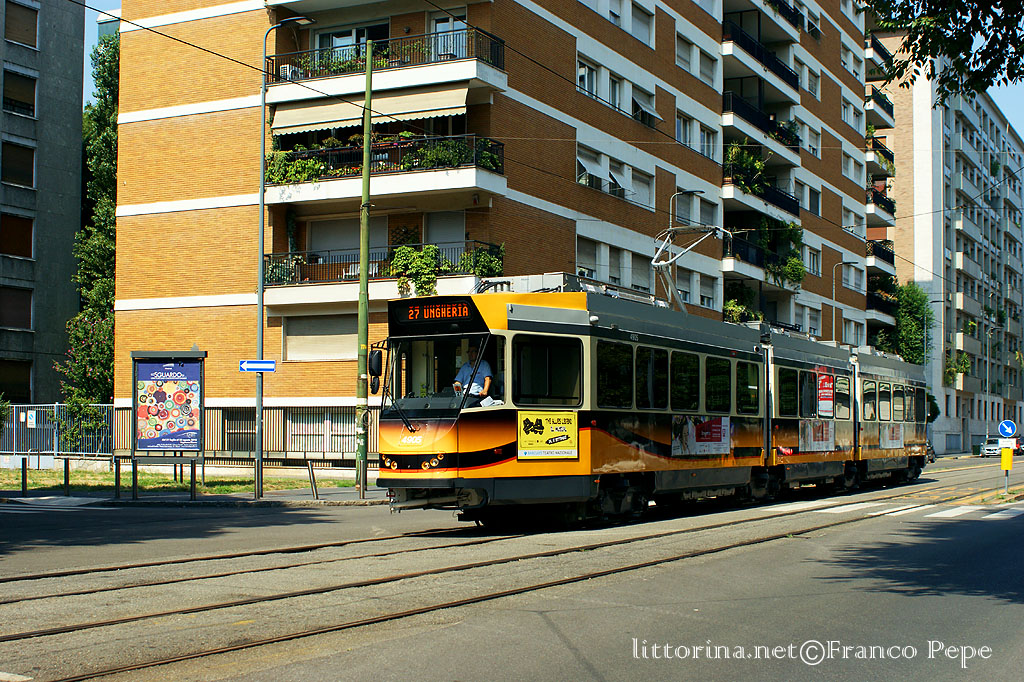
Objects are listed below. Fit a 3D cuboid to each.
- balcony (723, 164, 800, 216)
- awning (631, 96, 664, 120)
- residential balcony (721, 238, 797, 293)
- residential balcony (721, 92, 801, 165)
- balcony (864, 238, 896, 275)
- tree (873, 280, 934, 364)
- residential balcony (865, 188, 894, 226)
[{"bbox_3d":[11.149,-6.446,68.092,1.500,1.430,10.540,-1,-4,27],"label":"balcony"},{"bbox_3d":[5.115,-8.586,55.010,0.480,0.540,2.270,-1,-4,27],"label":"awning"},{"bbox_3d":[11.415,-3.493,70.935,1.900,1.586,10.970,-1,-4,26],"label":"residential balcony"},{"bbox_3d":[11.143,-9.579,68.239,1.500,1.410,10.490,-1,-4,27],"label":"residential balcony"},{"bbox_3d":[22.840,-5.169,94.288,1.900,1.588,6.192,-1,-4,26],"label":"balcony"},{"bbox_3d":[25.838,1.920,96.621,4.200,11.673,4.200,-1,-4,26],"label":"tree"},{"bbox_3d":[22.925,-8.419,94.625,1.900,1.568,6.214,-1,-4,26],"label":"residential balcony"}]

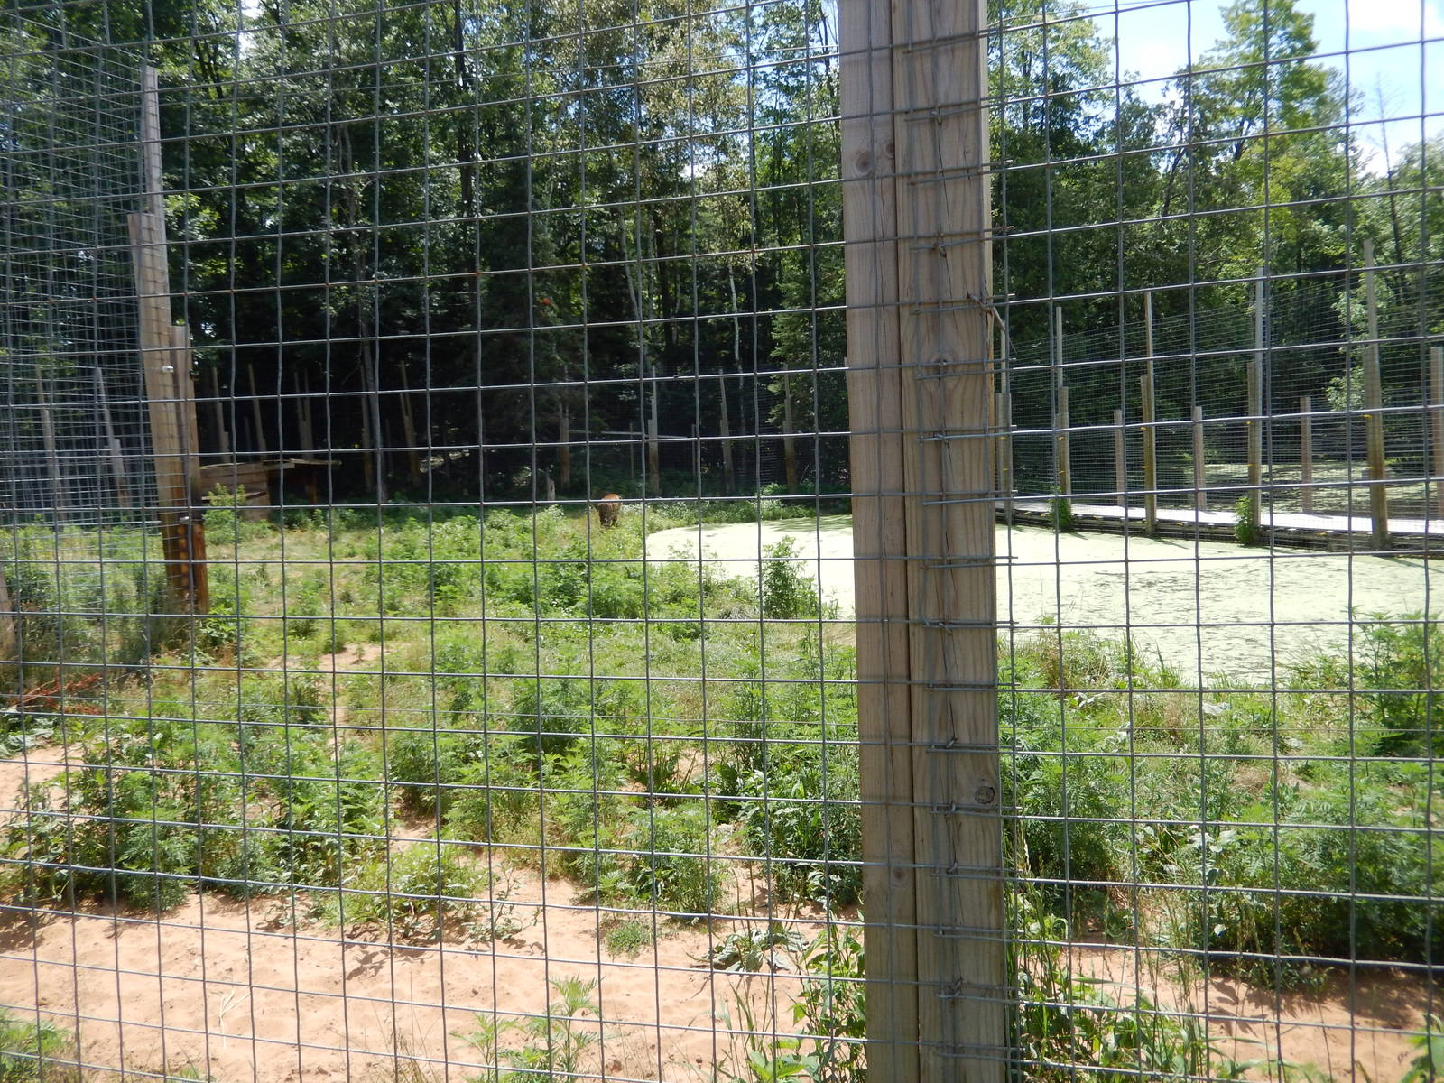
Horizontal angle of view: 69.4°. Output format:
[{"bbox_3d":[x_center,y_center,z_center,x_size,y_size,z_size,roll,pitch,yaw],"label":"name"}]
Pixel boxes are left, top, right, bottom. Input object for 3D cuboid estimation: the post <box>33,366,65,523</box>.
[{"bbox_3d":[-18.375,-2.636,28.500,0.260,4.350,0.220,-6,5,0],"label":"post"}]

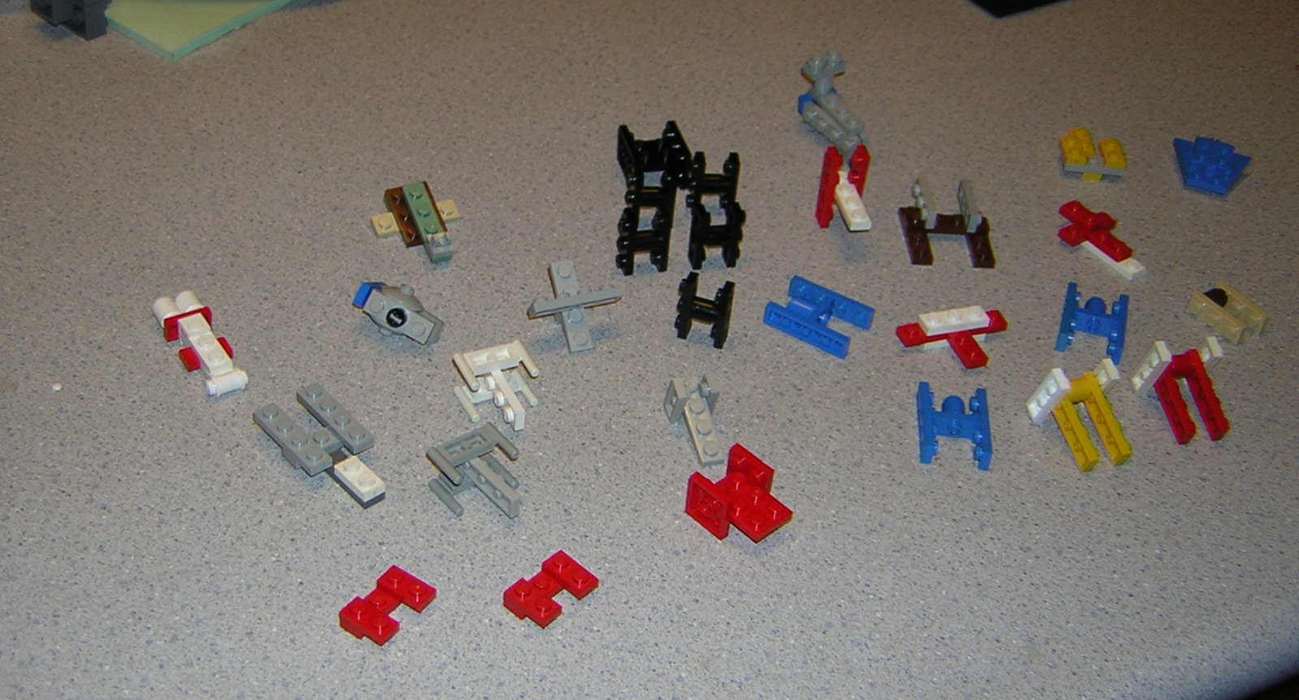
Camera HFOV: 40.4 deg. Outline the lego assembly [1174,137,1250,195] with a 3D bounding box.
[{"bbox_3d":[0.232,-0.077,0.729,0.031,0.010,0.024,16,42,10],"label":"lego assembly"}]

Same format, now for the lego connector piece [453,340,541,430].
[{"bbox_3d":[-0.049,0.014,0.584,0.025,0.016,0.029,-14,44,-22],"label":"lego connector piece"}]

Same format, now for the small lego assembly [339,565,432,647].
[{"bbox_3d":[-0.076,0.075,0.514,0.016,0.008,0.024,27,44,23],"label":"small lego assembly"}]

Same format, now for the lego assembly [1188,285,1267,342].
[{"bbox_3d":[0.216,-0.013,0.659,0.016,0.008,0.024,-21,47,-29],"label":"lego assembly"}]

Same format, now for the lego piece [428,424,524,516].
[{"bbox_3d":[-0.052,0.039,0.554,0.024,0.015,0.032,-26,50,-31],"label":"lego piece"}]

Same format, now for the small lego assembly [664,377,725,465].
[{"bbox_3d":[0.016,0.023,0.582,0.014,0.016,0.032,-9,59,-16],"label":"small lego assembly"}]

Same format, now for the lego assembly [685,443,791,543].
[{"bbox_3d":[0.029,0.048,0.553,0.028,0.016,0.022,35,49,30],"label":"lego assembly"}]

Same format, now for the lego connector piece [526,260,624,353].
[{"bbox_3d":[-0.027,-0.015,0.614,0.032,0.021,0.032,-11,63,-20],"label":"lego connector piece"}]

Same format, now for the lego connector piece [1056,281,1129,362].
[{"bbox_3d":[0.162,-0.010,0.645,0.023,0.008,0.032,14,42,8],"label":"lego connector piece"}]

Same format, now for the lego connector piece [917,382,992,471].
[{"bbox_3d":[0.102,0.025,0.594,0.022,0.008,0.032,6,41,0],"label":"lego connector piece"}]

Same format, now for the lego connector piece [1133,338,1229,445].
[{"bbox_3d":[0.188,0.015,0.612,0.024,0.025,0.034,-4,50,-12],"label":"lego connector piece"}]

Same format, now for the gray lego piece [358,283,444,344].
[{"bbox_3d":[-0.087,-0.013,0.601,0.031,0.020,0.013,29,9,4],"label":"gray lego piece"}]

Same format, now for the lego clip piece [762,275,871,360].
[{"bbox_3d":[0.061,-0.012,0.636,0.032,0.008,0.022,25,43,21],"label":"lego clip piece"}]

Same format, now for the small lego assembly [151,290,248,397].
[{"bbox_3d":[-0.150,-0.003,0.589,0.016,0.011,0.050,-18,47,-26],"label":"small lego assembly"}]

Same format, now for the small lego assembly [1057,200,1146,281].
[{"bbox_3d":[0.175,-0.043,0.679,0.024,0.011,0.040,-23,49,-29],"label":"small lego assembly"}]

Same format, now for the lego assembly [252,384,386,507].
[{"bbox_3d":[-0.101,0.031,0.558,0.024,0.011,0.048,-28,53,-34],"label":"lego assembly"}]

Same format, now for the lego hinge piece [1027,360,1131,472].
[{"bbox_3d":[0.146,0.024,0.593,0.024,0.024,0.032,-10,62,-18],"label":"lego hinge piece"}]

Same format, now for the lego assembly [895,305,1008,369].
[{"bbox_3d":[0.112,-0.003,0.628,0.040,0.011,0.024,-9,44,-18],"label":"lego assembly"}]

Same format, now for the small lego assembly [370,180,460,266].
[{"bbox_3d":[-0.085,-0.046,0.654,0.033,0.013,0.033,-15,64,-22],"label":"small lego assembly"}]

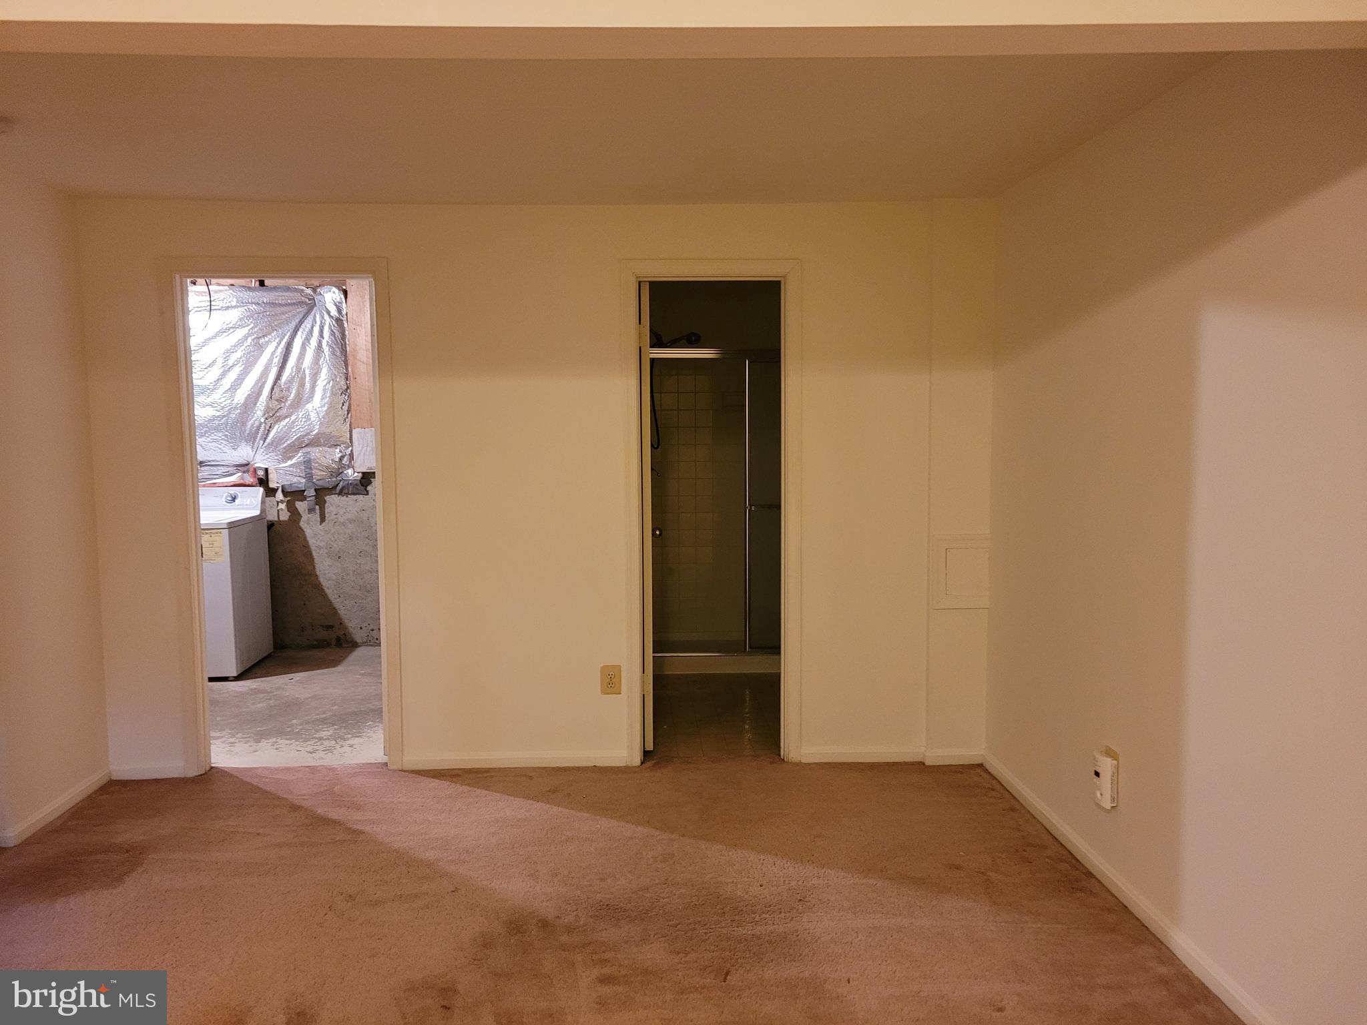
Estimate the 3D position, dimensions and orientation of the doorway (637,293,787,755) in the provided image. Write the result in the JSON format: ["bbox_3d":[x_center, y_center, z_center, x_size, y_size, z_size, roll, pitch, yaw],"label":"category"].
[{"bbox_3d":[0.117,0.048,4.329,0.603,2.030,0.120,-1,5,-2],"label":"doorway"}]

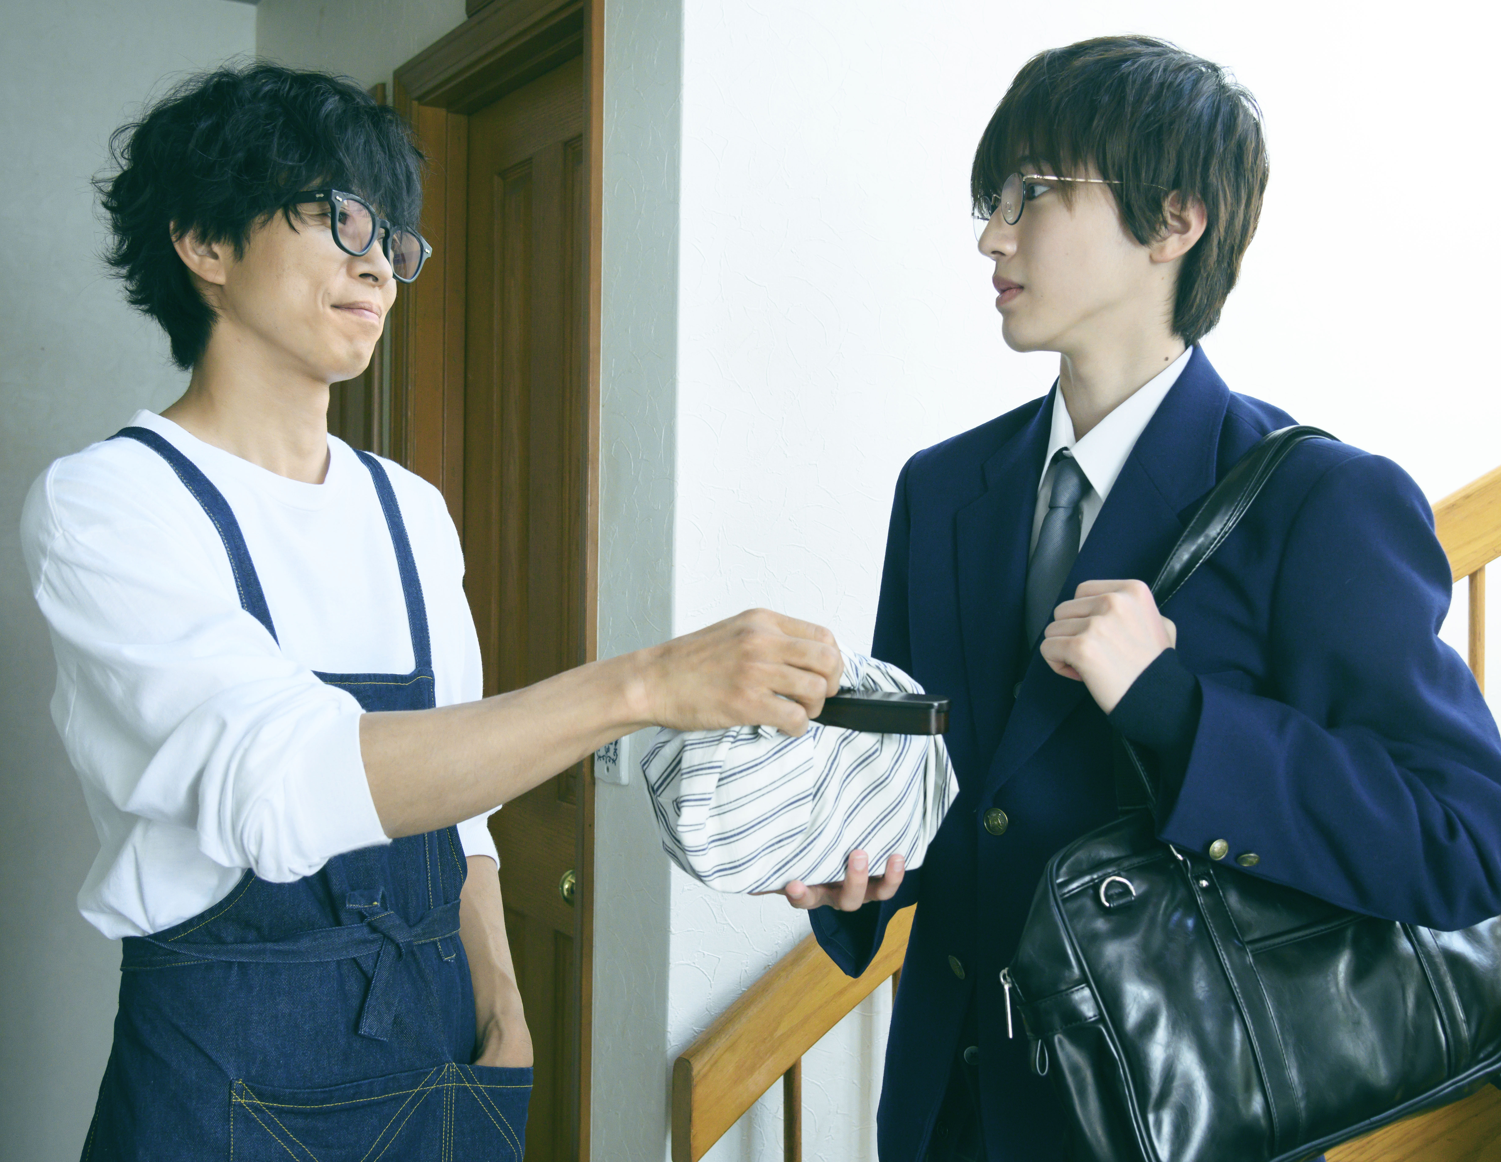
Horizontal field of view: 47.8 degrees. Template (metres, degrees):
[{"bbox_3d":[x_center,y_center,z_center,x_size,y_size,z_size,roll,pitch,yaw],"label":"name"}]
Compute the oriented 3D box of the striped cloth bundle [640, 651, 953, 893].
[{"bbox_3d":[0.036,0.138,1.250,0.200,0.162,0.140,1,0,-22],"label":"striped cloth bundle"}]

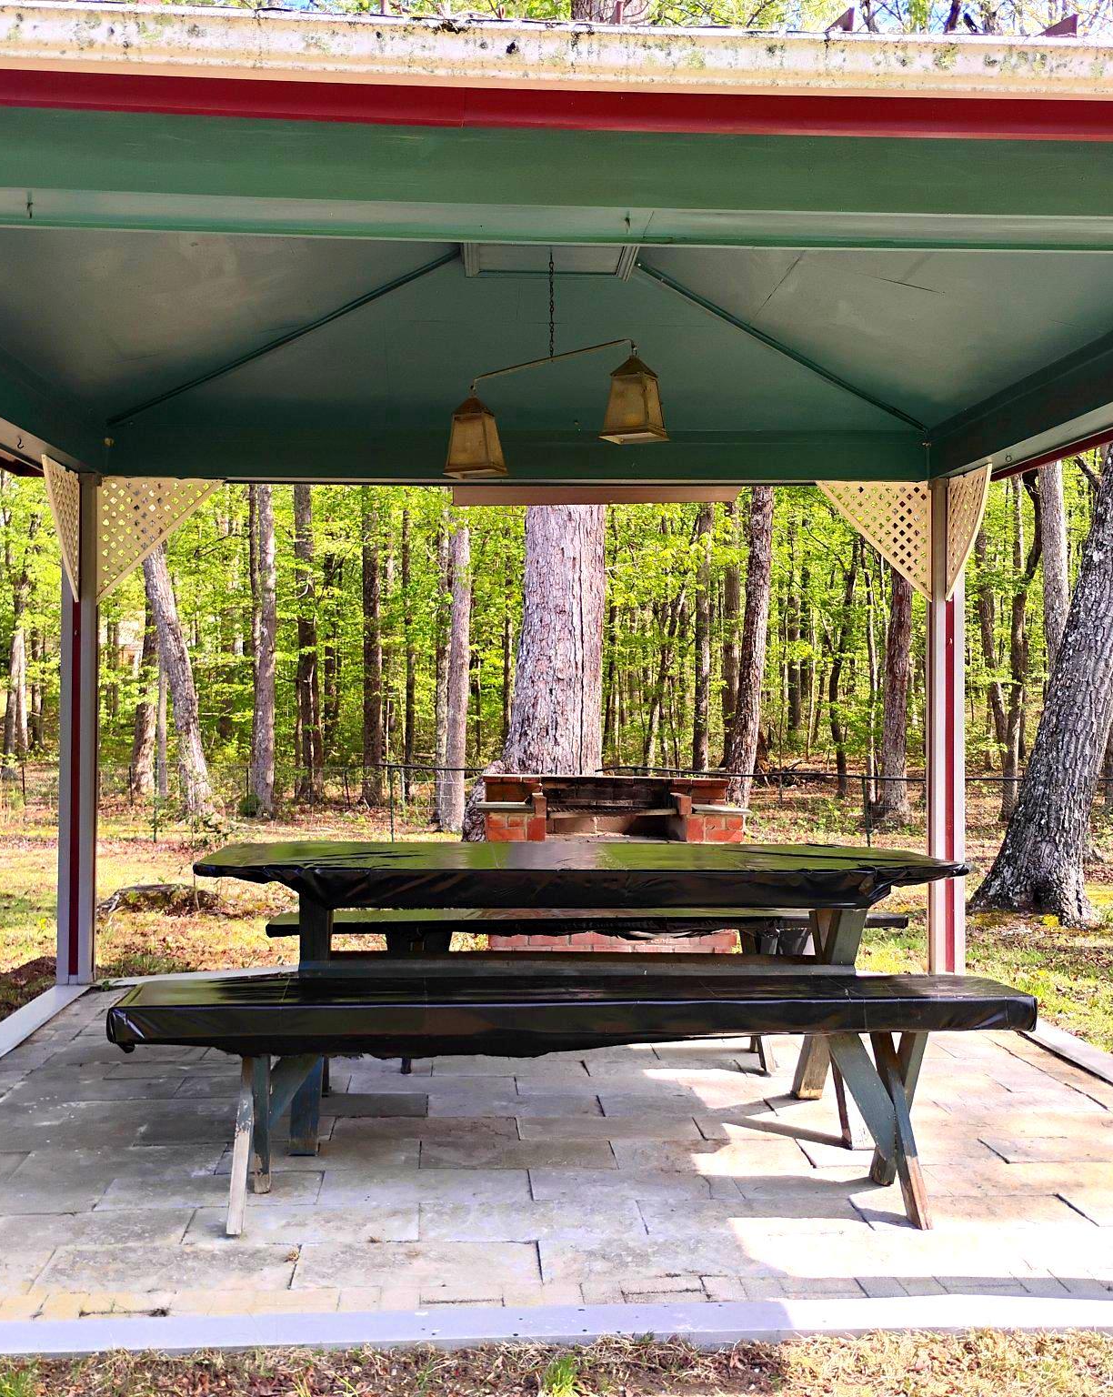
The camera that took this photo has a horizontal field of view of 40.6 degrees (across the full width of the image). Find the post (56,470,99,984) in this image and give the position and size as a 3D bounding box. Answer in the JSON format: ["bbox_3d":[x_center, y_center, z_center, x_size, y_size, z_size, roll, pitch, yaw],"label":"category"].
[{"bbox_3d":[-2.248,0.144,7.092,0.170,2.383,0.150,0,0,-4],"label":"post"}]

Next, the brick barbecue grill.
[{"bbox_3d":[0.284,0.905,8.146,1.380,0.980,0.640,0,0,-2],"label":"brick barbecue grill"}]

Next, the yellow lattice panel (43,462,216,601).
[{"bbox_3d":[-1.898,-0.746,6.785,0.667,0.614,0.681,0,0,-4],"label":"yellow lattice panel"}]

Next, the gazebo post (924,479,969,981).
[{"bbox_3d":[1.900,0.166,7.367,0.170,2.383,0.150,0,0,-4],"label":"gazebo post"}]

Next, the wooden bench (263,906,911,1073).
[{"bbox_3d":[0.126,1.088,5.650,2.312,0.564,0.374,0,0,-4],"label":"wooden bench"}]

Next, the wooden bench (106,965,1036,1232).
[{"bbox_3d":[0.059,1.076,4.023,2.380,0.582,0.374,0,0,-4],"label":"wooden bench"}]

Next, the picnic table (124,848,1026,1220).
[{"bbox_3d":[0.048,0.940,4.854,2.298,0.857,0.782,0,0,-2],"label":"picnic table"}]

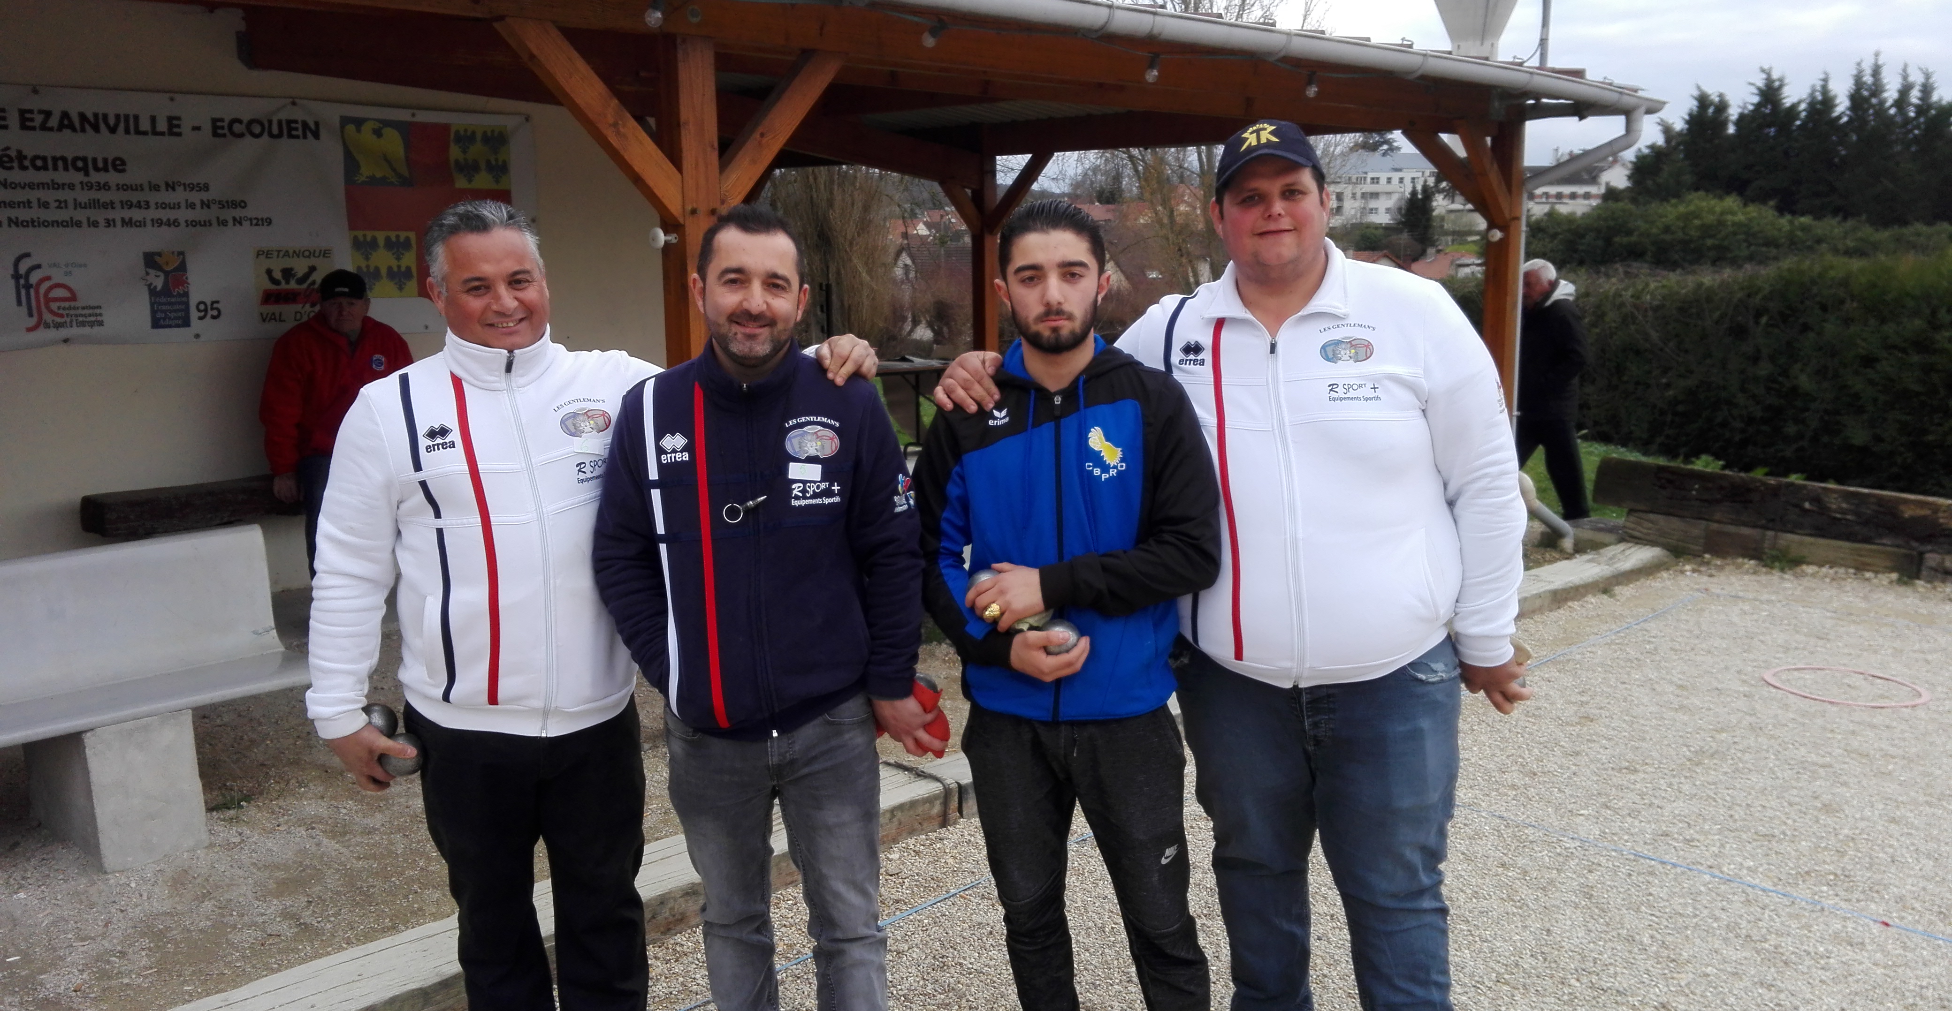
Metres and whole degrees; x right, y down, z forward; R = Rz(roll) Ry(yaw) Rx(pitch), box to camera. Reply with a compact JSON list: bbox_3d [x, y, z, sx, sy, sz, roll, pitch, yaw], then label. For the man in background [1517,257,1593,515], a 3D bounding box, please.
[{"bbox_3d":[3.226,-0.601,8.201,0.620,1.690,0.560,-7,12,-31],"label":"man in background"}]

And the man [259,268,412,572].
[{"bbox_3d":[-2.381,-0.242,5.451,0.640,1.340,0.800,-6,12,-30],"label":"man"}]

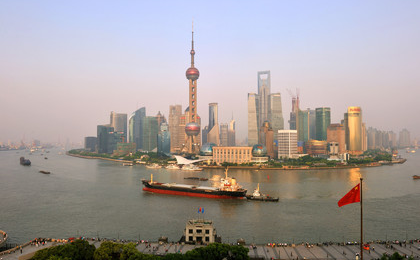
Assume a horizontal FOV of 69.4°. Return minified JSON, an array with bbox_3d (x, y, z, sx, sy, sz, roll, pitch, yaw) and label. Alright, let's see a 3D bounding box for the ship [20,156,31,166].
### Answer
[{"bbox_3d":[-366.000,61.554,600.230,12.500,16.500,55.000,2,-3,-43],"label":"ship"}]

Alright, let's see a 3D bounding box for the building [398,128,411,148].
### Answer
[{"bbox_3d":[1160.000,51.130,1809.314,50.000,113.000,36.000,-1,-2,30],"label":"building"}]

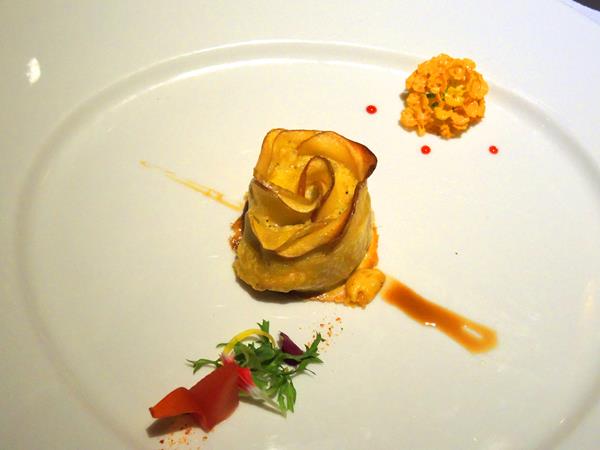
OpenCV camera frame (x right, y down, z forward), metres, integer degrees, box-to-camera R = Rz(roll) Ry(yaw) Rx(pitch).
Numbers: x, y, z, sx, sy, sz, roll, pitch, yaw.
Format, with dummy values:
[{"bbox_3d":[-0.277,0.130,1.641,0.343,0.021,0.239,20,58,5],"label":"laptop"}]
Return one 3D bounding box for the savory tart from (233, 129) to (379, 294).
[{"bbox_3d":[0.002,-0.005,0.277,0.051,0.035,0.049,4,44,0],"label":"savory tart"}]

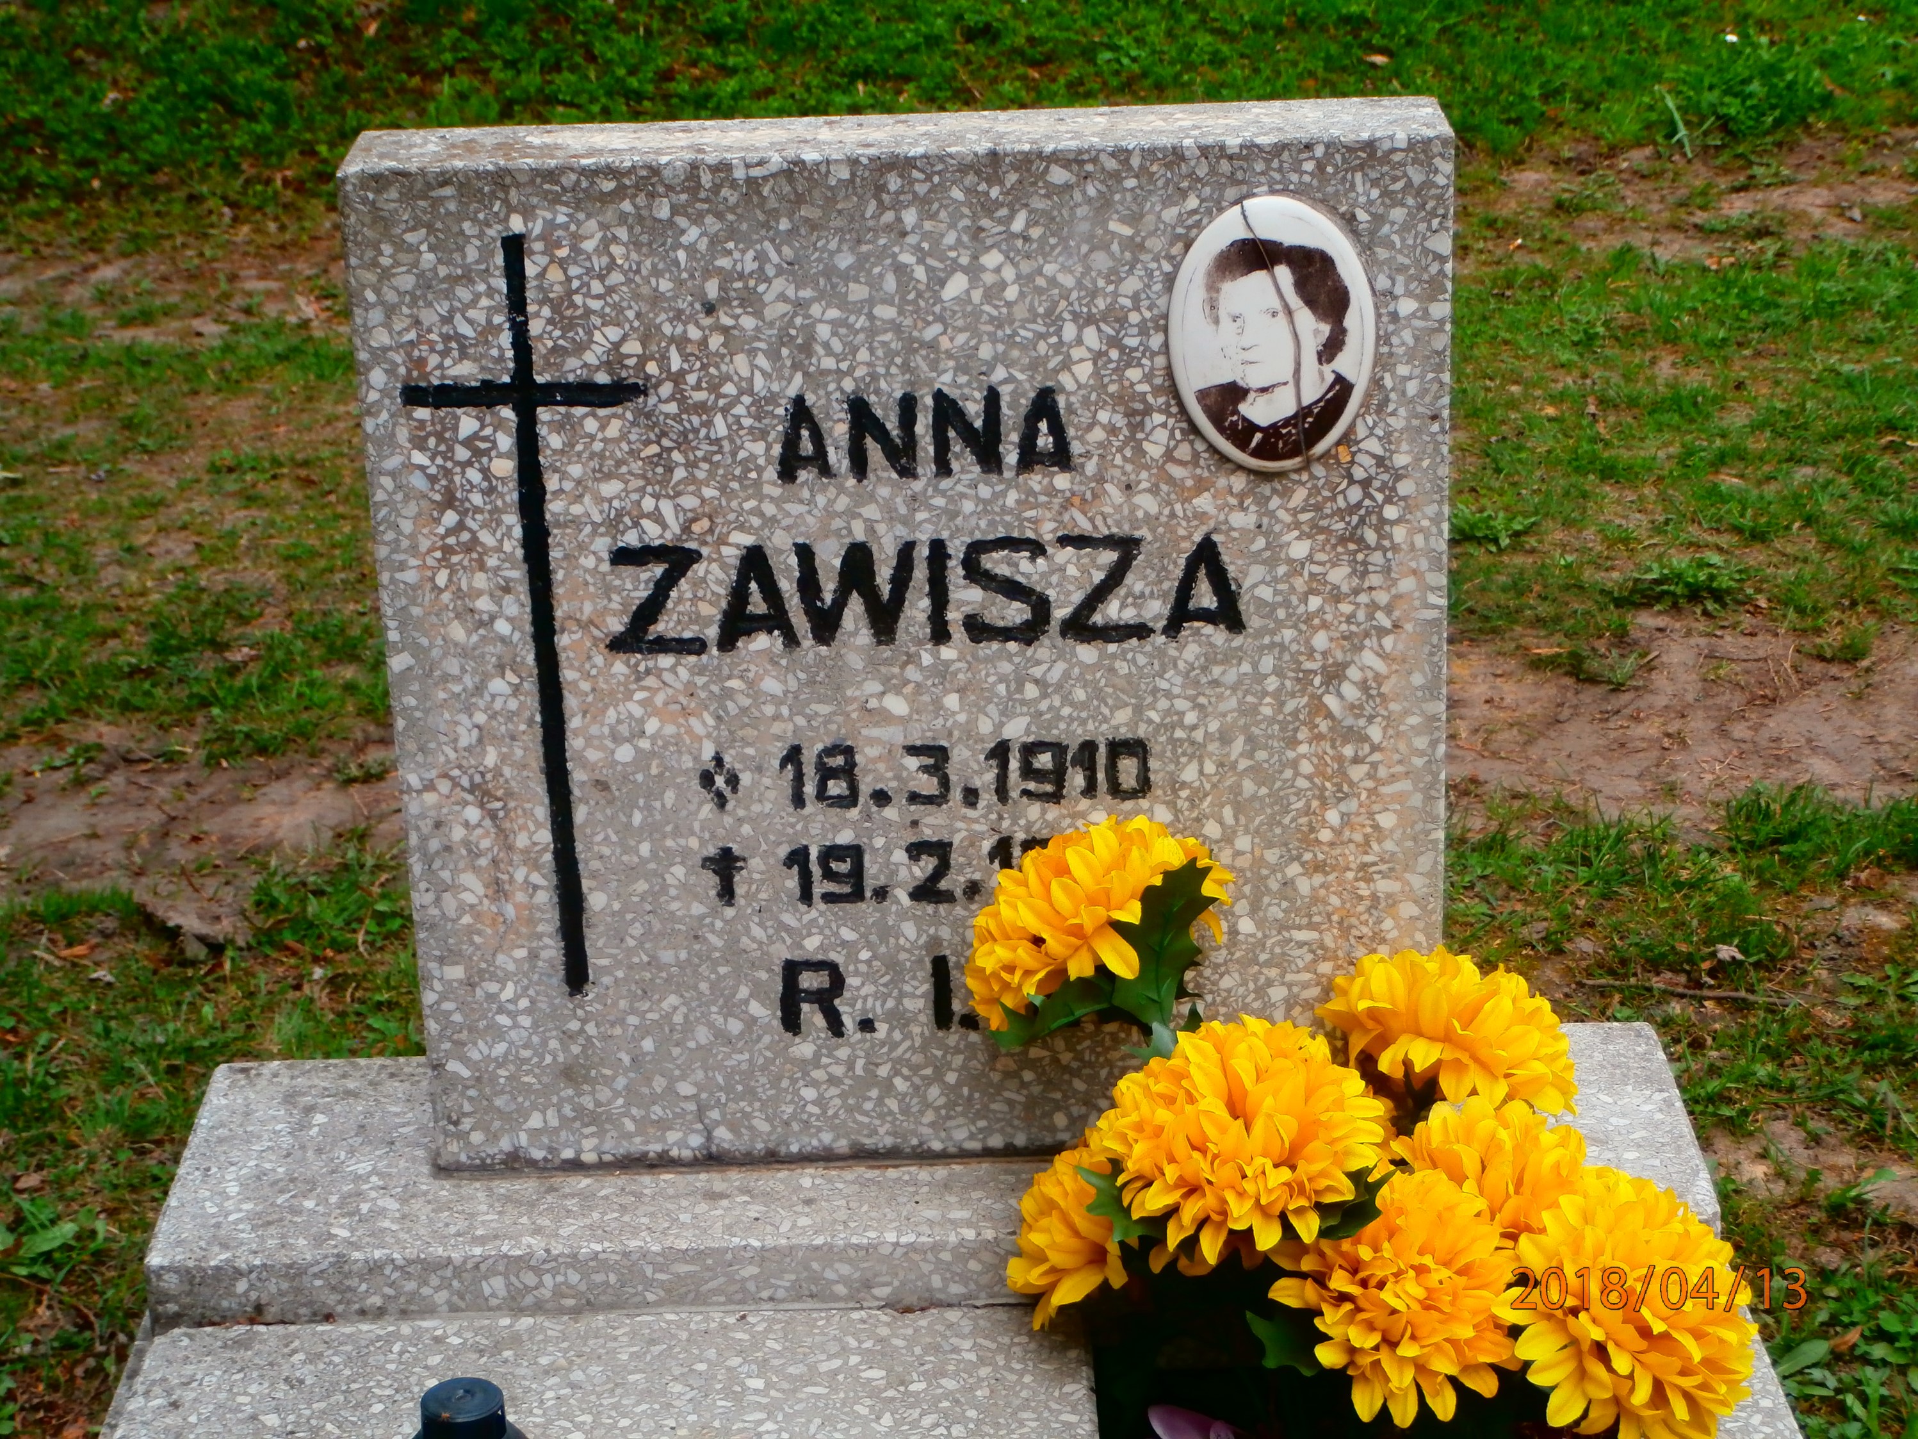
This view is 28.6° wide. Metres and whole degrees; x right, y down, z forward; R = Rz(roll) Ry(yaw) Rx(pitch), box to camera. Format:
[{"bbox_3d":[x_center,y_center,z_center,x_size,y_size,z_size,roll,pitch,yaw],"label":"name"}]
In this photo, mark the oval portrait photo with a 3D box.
[{"bbox_3d":[0.159,-0.196,1.915,0.106,0.147,0.014,-2,23,1],"label":"oval portrait photo"}]

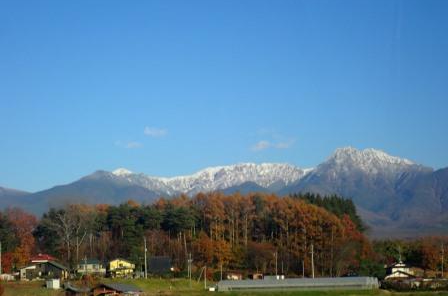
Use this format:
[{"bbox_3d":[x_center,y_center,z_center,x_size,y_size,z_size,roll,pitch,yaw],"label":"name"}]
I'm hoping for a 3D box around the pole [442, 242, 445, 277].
[{"bbox_3d":[62.670,32.450,370.000,0.500,10.000,0.400,0,-5,0],"label":"pole"}]

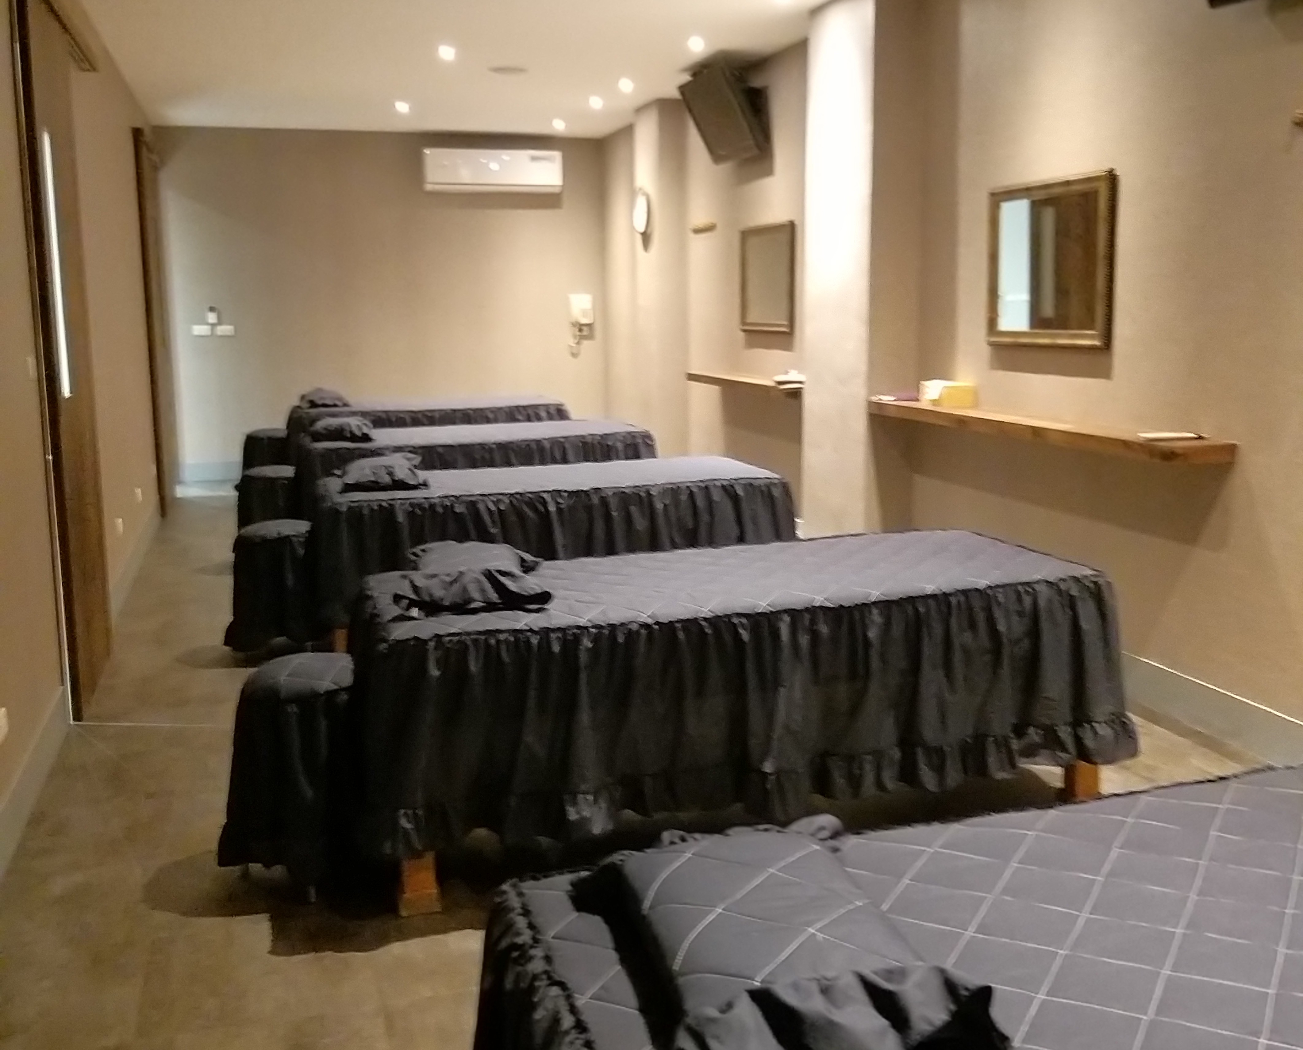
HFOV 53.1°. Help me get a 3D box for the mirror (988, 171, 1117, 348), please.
[{"bbox_3d":[1.405,-0.922,4.630,0.042,0.570,0.700,-3,10,-16],"label":"mirror"}]

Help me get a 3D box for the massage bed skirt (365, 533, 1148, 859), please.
[{"bbox_3d":[0.194,0.367,3.337,1.834,0.500,0.766,-4,10,-16],"label":"massage bed skirt"}]

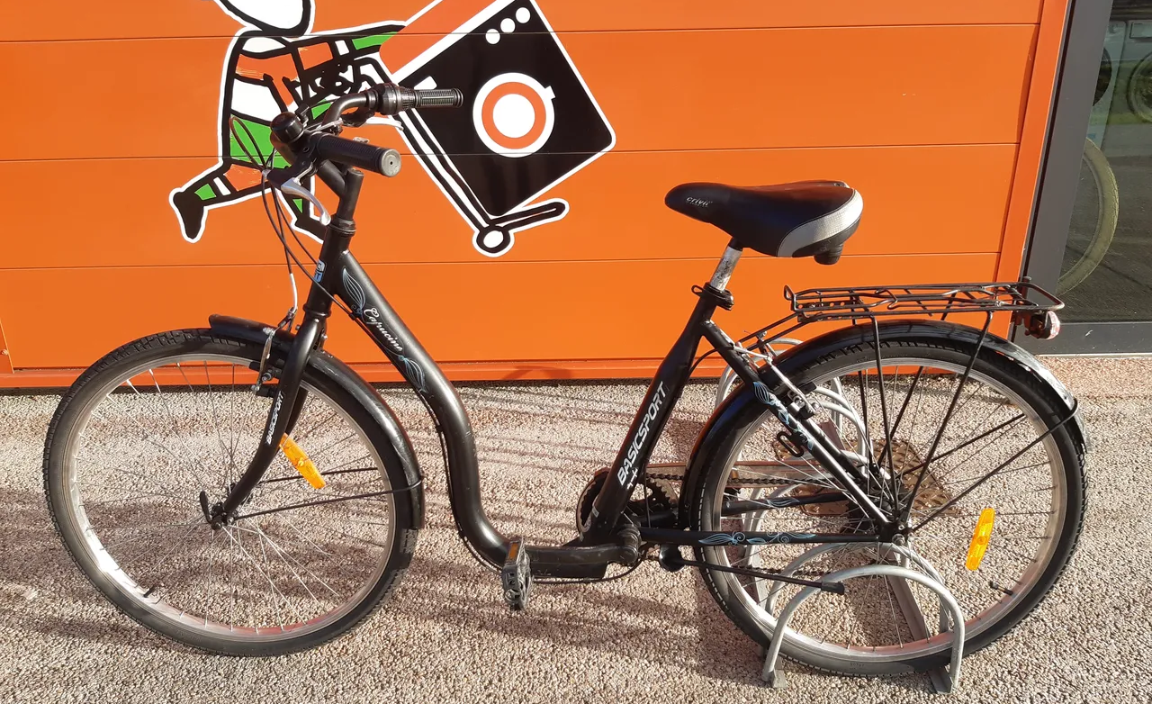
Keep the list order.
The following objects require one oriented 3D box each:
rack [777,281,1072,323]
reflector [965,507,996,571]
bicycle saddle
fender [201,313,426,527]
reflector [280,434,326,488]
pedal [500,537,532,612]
[{"bbox_3d":[0.511,-0.078,1.304,0.390,0.046,0.138,0,21,4],"label":"rack"},{"bbox_3d":[0.675,0.314,1.443,0.029,0.118,0.014,7,22,1],"label":"reflector"},{"bbox_3d":[0.273,-0.193,1.275,0.282,0.112,0.200,0,21,4],"label":"bicycle saddle"},{"bbox_3d":[-0.423,0.126,1.454,0.332,0.402,0.060,-1,21,1],"label":"fender"},{"bbox_3d":[-0.468,0.185,1.467,0.029,0.116,0.014,-29,17,14],"label":"reflector"},{"bbox_3d":[-0.092,0.352,1.360,0.042,0.064,0.095,0,21,4],"label":"pedal"}]

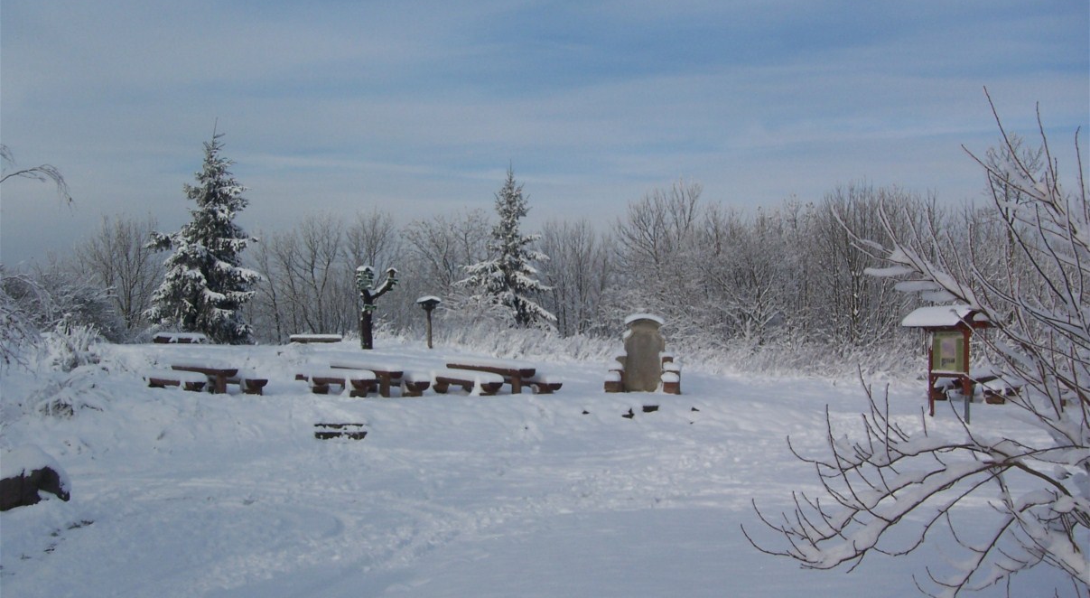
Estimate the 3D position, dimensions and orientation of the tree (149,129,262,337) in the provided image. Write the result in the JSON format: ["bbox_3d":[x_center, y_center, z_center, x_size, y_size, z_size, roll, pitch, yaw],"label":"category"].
[{"bbox_3d":[-11.671,-2.115,42.000,3.800,7.200,3.800,0,-1,-15],"label":"tree"}]

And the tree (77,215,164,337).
[{"bbox_3d":[-17.967,-1.013,52.000,3.600,5.200,3.500,0,-1,-19],"label":"tree"}]

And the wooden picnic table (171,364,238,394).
[{"bbox_3d":[-7.899,1.854,28.500,0.620,0.740,2.200,1,-1,-42],"label":"wooden picnic table"}]

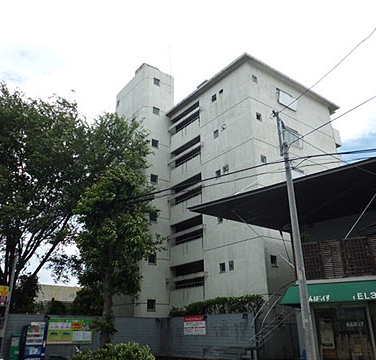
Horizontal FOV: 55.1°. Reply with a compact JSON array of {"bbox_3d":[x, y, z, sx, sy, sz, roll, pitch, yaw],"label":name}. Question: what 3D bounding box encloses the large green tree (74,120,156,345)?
[{"bbox_3d":[-2.676,1.992,13.294,3.200,9.550,3.200,5,-24,-11],"label":"large green tree"}]

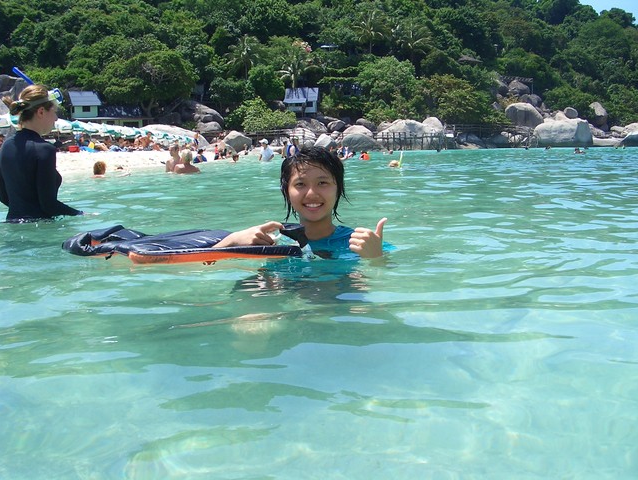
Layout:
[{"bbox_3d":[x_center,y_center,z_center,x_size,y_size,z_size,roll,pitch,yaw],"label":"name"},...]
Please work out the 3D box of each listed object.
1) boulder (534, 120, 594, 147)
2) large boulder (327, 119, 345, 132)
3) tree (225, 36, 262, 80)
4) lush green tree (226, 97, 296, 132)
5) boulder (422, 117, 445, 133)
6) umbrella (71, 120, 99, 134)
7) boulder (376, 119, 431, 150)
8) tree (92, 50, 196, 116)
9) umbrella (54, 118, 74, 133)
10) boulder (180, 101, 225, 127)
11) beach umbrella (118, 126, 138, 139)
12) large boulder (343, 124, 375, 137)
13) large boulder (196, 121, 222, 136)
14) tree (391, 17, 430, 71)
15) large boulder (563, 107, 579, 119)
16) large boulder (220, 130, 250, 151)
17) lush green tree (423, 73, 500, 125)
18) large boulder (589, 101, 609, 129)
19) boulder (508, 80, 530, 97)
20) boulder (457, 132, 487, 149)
[{"bbox_3d":[30.165,-13.228,80.000,7.540,3.590,5.660,3,9,20],"label":"boulder"},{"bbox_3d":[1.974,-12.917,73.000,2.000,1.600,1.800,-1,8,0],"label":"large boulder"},{"bbox_3d":[-11.434,-27.563,98.000,5.450,7.120,5.600,-1,8,0],"label":"tree"},{"bbox_3d":[-6.690,-14.352,74.000,8.000,4.120,6.500,-1,8,0],"label":"lush green tree"},{"bbox_3d":[13.802,-13.862,78.000,2.890,2.050,2.600,-1,8,0],"label":"boulder"},{"bbox_3d":[-15.877,-7.140,44.000,2.100,2.100,2.100,-3,9,-19],"label":"umbrella"},{"bbox_3d":[9.663,-12.065,74.000,6.400,3.660,5.000,-1,8,0],"label":"boulder"},{"bbox_3d":[-22.239,-19.832,82.000,13.180,8.360,11.000,-1,8,0],"label":"tree"},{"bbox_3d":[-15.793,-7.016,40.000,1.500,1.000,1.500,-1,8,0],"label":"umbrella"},{"bbox_3d":[-12.242,-13.293,68.000,4.300,2.700,3.400,-1,8,0],"label":"boulder"},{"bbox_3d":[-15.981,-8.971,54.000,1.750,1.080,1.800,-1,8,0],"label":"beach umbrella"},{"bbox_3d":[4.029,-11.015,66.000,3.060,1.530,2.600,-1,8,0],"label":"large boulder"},{"bbox_3d":[-12.636,-12.694,74.000,2.970,1.940,2.380,-2,8,-9],"label":"large boulder"},{"bbox_3d":[15.438,-32.462,108.000,6.680,8.850,6.500,-1,8,0],"label":"tree"},{"bbox_3d":[30.436,-15.369,78.000,1.900,1.500,1.700,-1,8,0],"label":"large boulder"},{"bbox_3d":[-7.443,-8.764,57.000,2.700,1.800,2.400,-1,8,0],"label":"large boulder"},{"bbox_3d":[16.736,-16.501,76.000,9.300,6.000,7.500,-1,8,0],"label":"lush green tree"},{"bbox_3d":[36.412,-16.291,84.000,2.600,3.630,2.600,-1,8,0],"label":"large boulder"},{"bbox_3d":[30.213,-22.868,98.000,3.330,2.570,2.830,2,9,17],"label":"boulder"},{"bbox_3d":[18.853,-12.301,80.000,3.460,1.980,2.770,2,8,13],"label":"boulder"}]

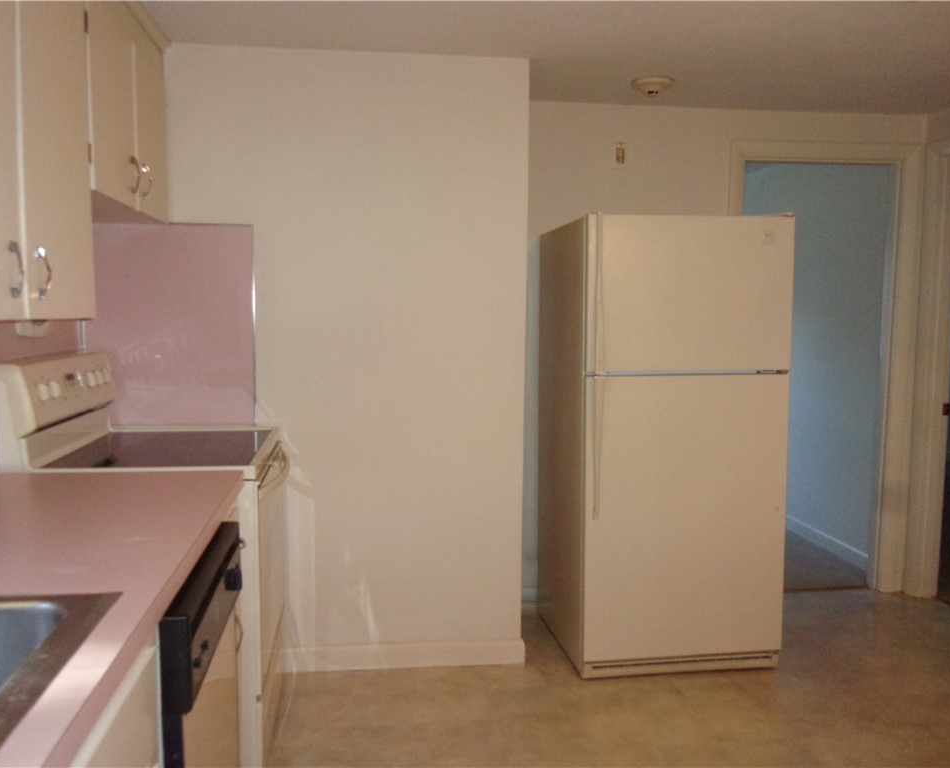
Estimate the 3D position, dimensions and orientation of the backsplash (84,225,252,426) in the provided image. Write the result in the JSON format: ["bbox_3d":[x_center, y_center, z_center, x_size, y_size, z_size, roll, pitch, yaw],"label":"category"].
[{"bbox_3d":[-1.071,-0.200,2.904,0.587,0.719,0.012,-1,5,-8],"label":"backsplash"}]

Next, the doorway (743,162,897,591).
[{"bbox_3d":[1.593,-0.016,3.976,0.762,2.030,0.120,-1,5,-8],"label":"doorway"}]

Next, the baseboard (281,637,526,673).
[{"bbox_3d":[-0.263,1.028,3.126,0.933,0.100,0.016,-1,5,-8],"label":"baseboard"}]

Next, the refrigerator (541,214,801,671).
[{"bbox_3d":[0.720,0.216,3.339,0.766,1.681,0.727,-1,5,-9],"label":"refrigerator"}]

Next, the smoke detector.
[{"bbox_3d":[0.713,-1.178,3.315,0.170,0.050,0.170,-1,5,-8],"label":"smoke detector"}]

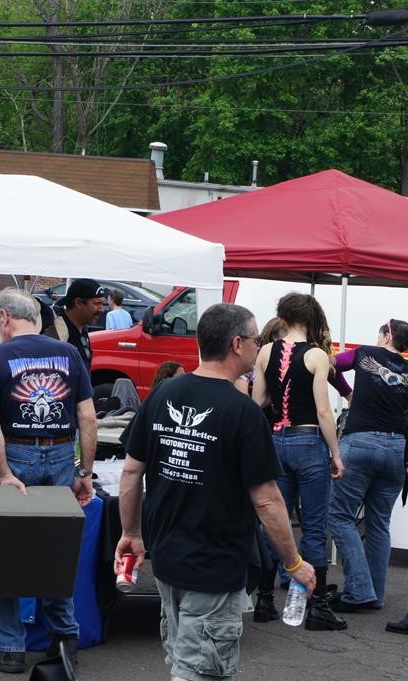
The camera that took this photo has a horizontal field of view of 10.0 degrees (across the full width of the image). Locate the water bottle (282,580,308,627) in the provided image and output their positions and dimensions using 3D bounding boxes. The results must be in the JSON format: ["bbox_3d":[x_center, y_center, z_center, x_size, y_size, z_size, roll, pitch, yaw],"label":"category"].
[{"bbox_3d":[0.311,0.829,7.550,0.065,0.200,0.065,12,-9,0],"label":"water bottle"}]

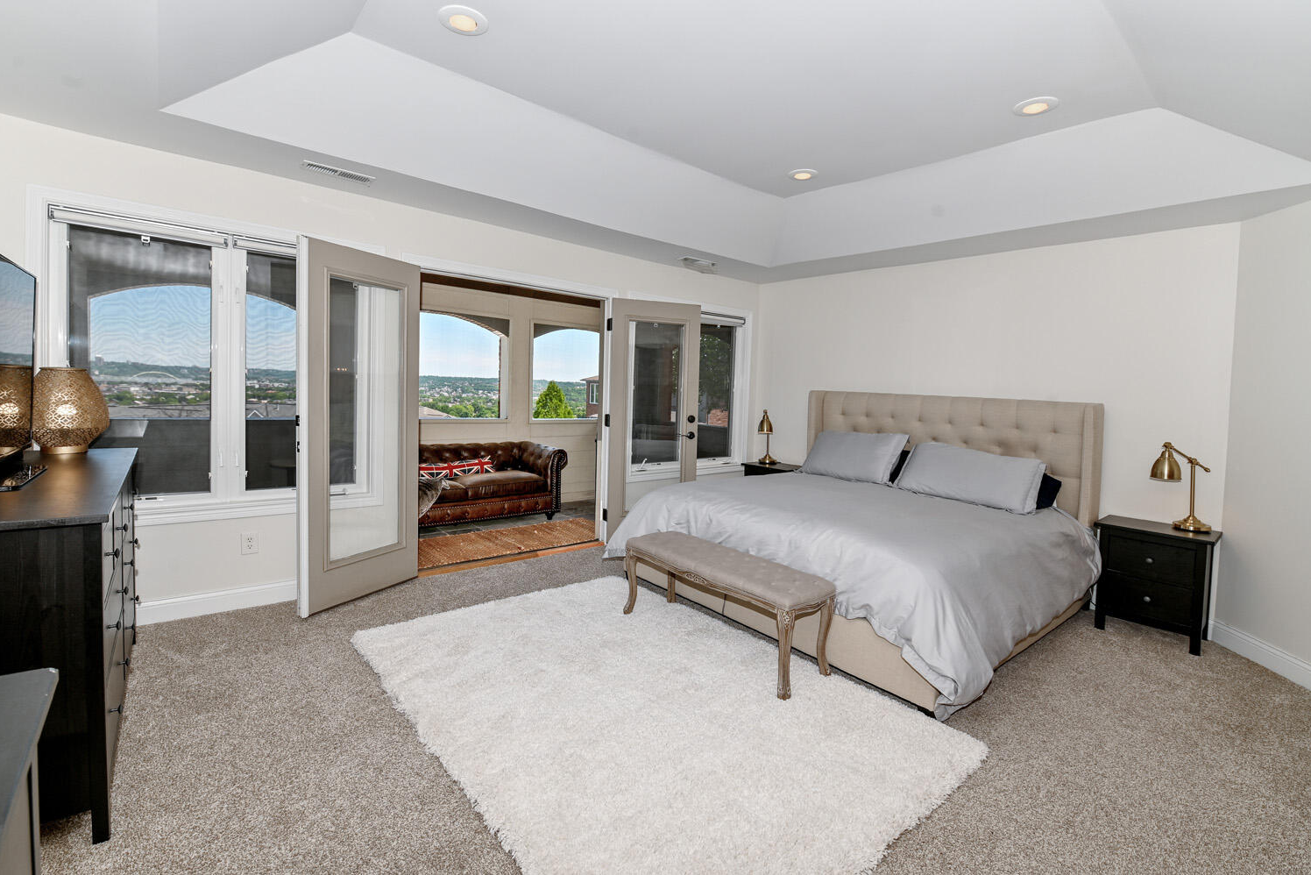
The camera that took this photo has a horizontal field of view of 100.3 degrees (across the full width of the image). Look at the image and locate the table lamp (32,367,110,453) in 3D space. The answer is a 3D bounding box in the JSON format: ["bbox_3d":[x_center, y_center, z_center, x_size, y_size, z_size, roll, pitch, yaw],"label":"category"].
[{"bbox_3d":[-2.689,-0.122,2.480,0.285,0.373,0.285,7,7,42],"label":"table lamp"}]

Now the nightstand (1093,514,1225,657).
[{"bbox_3d":[3.055,0.885,3.359,0.385,0.655,0.535,-2,7,-42],"label":"nightstand"}]

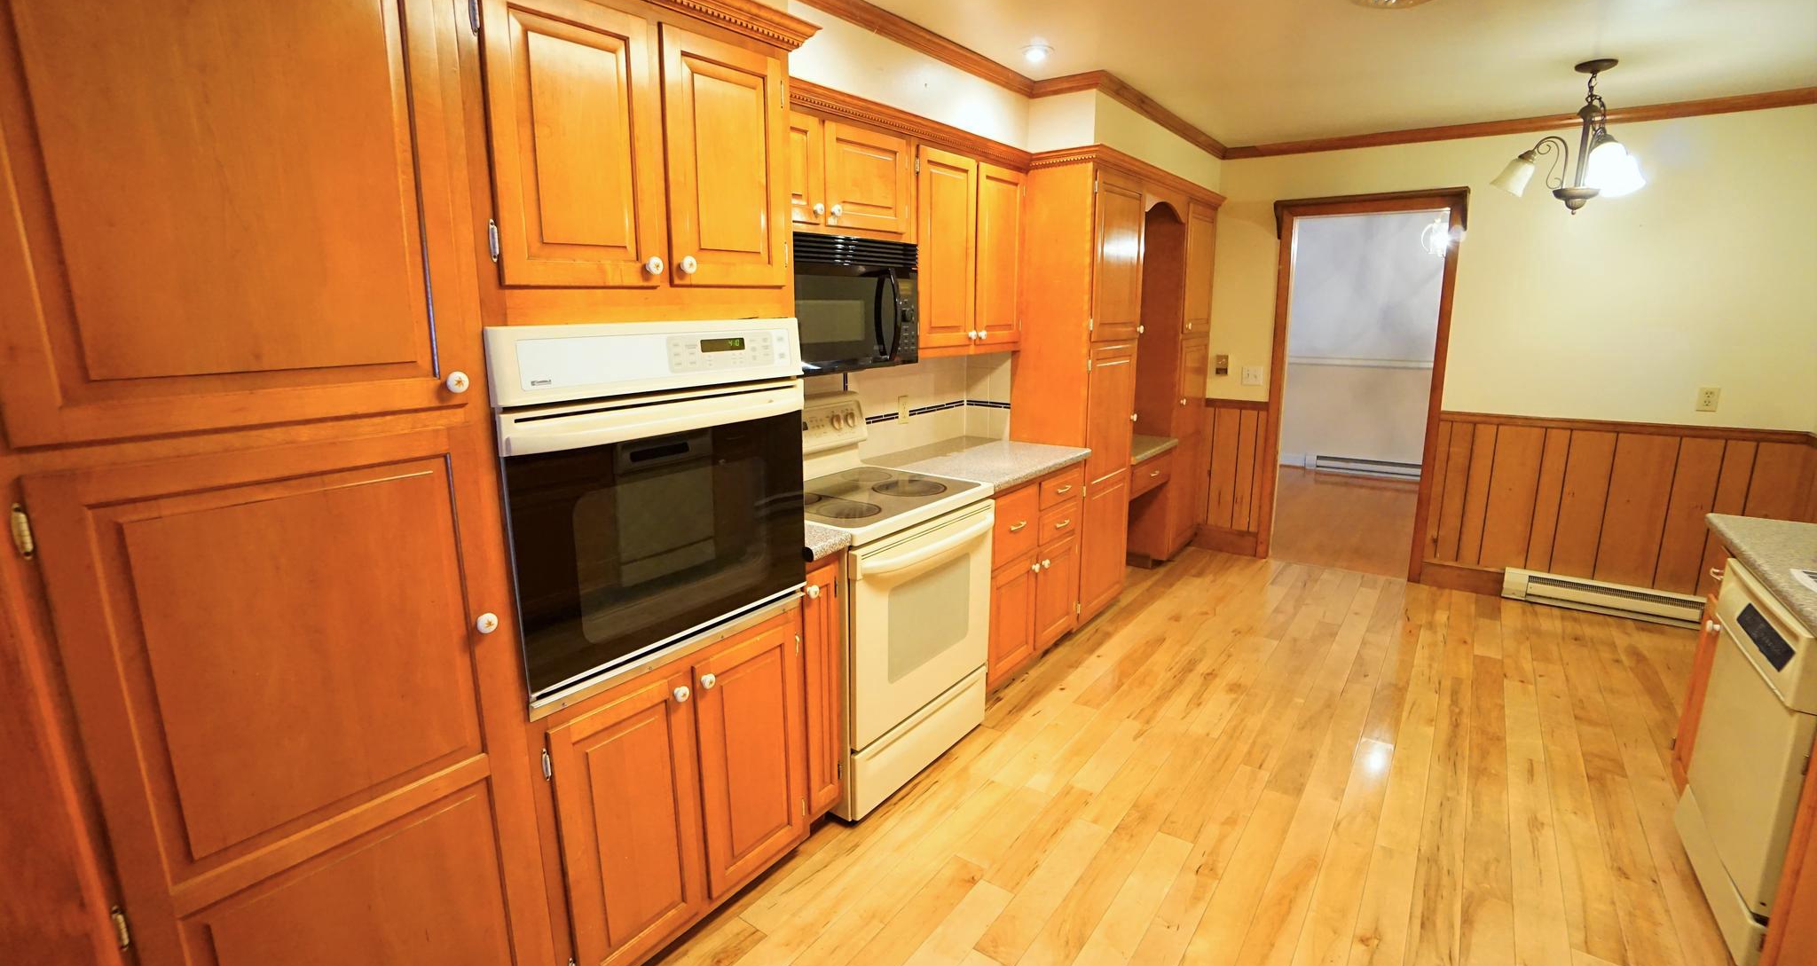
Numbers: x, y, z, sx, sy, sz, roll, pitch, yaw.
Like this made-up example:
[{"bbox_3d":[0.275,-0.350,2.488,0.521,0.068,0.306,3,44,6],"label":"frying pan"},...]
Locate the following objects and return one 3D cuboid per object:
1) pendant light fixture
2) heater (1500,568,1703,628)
[{"bbox_3d":[2.617,-1.343,2.987,0.485,0.544,0.490,9,15,36],"label":"pendant light fixture"},{"bbox_3d":[3.584,0.598,3.854,0.870,0.171,0.070,9,15,36],"label":"heater"}]

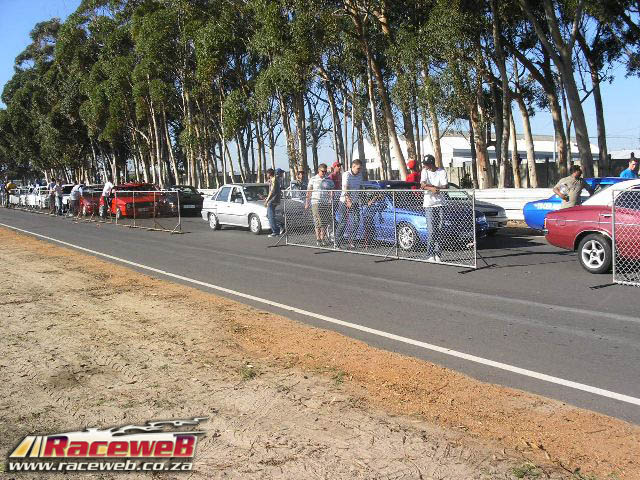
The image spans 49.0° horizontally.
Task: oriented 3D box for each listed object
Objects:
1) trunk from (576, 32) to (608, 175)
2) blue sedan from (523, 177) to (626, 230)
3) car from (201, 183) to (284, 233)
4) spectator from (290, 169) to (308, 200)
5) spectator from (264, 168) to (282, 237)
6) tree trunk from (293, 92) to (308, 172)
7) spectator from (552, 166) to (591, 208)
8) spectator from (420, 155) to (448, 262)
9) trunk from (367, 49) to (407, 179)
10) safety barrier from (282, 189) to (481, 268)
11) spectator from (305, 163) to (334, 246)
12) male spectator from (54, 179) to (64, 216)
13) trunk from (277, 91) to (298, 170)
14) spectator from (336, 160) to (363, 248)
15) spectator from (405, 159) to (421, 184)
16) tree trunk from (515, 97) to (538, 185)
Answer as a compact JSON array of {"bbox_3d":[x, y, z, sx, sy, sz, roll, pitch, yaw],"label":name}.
[{"bbox_3d":[9.614,-4.003,24.797,1.000,6.900,0.600,0,4,0],"label":"trunk"},{"bbox_3d":[6.157,-0.466,13.664,1.680,1.410,4.250,-3,5,-33],"label":"blue sedan"},{"bbox_3d":[-1.870,-0.961,20.754,1.670,1.400,4.220,-3,5,-35],"label":"car"},{"bbox_3d":[-0.622,-1.189,21.294,0.520,1.780,0.400,0,4,-6],"label":"spectator"},{"bbox_3d":[-1.237,-0.968,18.434,0.460,1.740,0.460,1,4,17],"label":"spectator"},{"bbox_3d":[-0.926,-4.580,35.601,0.582,5.717,0.582,-4,5,0],"label":"tree trunk"},{"bbox_3d":[4.639,-0.601,13.006,0.600,1.600,0.600,-3,6,-18],"label":"spectator"},{"bbox_3d":[1.968,-0.545,12.011,0.480,1.800,0.380,2,5,27],"label":"spectator"},{"bbox_3d":[2.868,-4.533,28.927,0.449,6.762,0.449,-14,5,0],"label":"trunk"},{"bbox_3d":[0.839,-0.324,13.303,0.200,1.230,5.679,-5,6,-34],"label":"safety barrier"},{"bbox_3d":[0.000,-0.772,15.305,0.580,1.790,0.400,-2,5,-27],"label":"spectator"},{"bbox_3d":[-12.214,-1.990,32.788,0.400,1.770,0.500,-3,5,-11],"label":"male spectator"},{"bbox_3d":[-1.829,-5.012,40.545,1.150,6.700,0.650,0,4,0],"label":"trunk"},{"bbox_3d":[0.628,-0.759,14.896,0.440,1.820,0.480,4,5,41],"label":"spectator"},{"bbox_3d":[2.221,-1.035,17.002,0.420,1.880,0.550,-5,6,-30],"label":"spectator"},{"bbox_3d":[6.940,-2.849,23.510,0.344,4.054,0.344,-11,5,0],"label":"tree trunk"}]

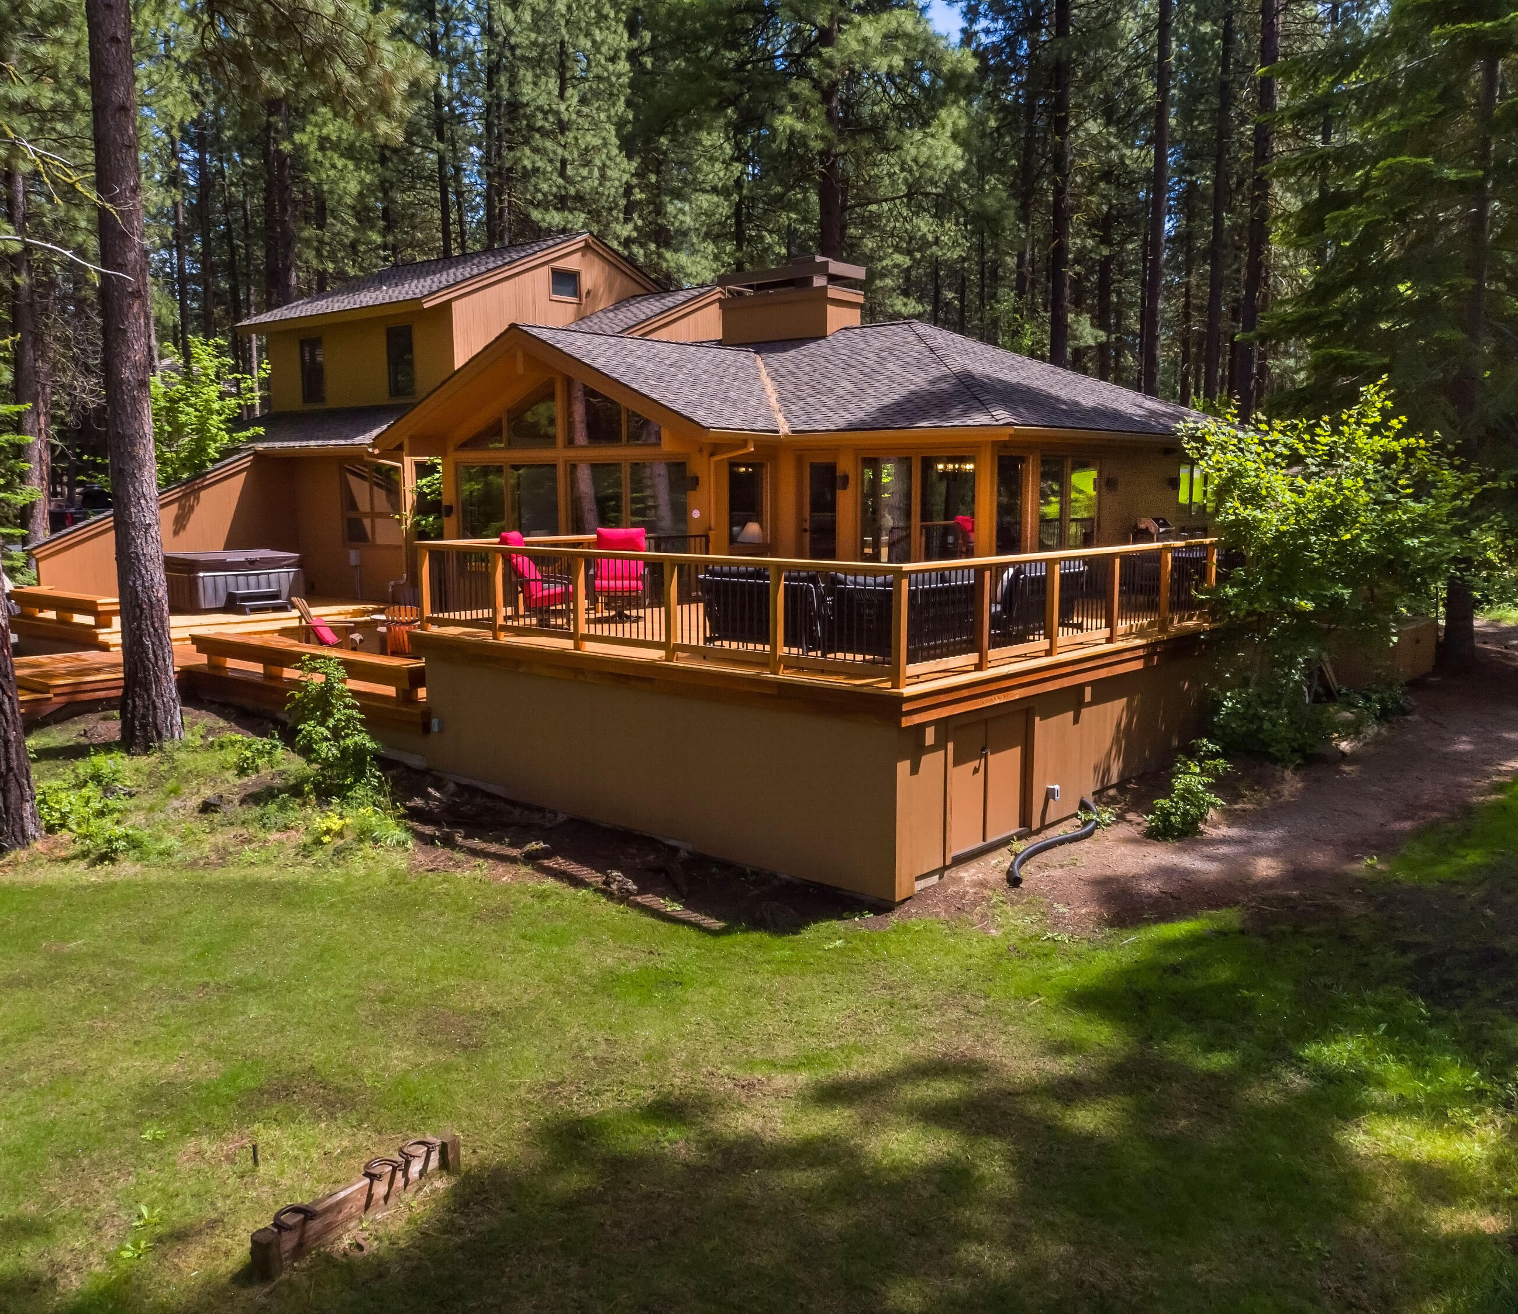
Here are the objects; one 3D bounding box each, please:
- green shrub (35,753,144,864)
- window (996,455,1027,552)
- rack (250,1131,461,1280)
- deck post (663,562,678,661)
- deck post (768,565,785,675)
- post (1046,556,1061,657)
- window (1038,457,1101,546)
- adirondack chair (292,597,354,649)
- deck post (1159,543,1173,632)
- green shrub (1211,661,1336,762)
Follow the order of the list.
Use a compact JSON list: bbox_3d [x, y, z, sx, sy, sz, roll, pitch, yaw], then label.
[{"bbox_3d":[-6.453,1.427,11.667,0.950,0.720,0.900,-1,8,-9],"label":"green shrub"},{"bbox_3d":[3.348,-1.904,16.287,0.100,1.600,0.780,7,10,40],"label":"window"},{"bbox_3d":[-1.932,2.624,5.926,0.170,0.235,1.070,7,11,40],"label":"rack"},{"bbox_3d":[-0.838,-0.436,11.492,0.090,0.950,0.090,7,10,40],"label":"deck post"},{"bbox_3d":[0.157,-0.325,10.679,0.090,0.950,0.090,7,10,40],"label":"deck post"},{"bbox_3d":[2.941,-0.486,12.087,0.090,0.960,0.090,8,11,43],"label":"post"},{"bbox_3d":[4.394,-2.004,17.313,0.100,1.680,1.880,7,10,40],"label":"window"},{"bbox_3d":[-6.335,-0.394,18.072,0.850,0.940,0.730,0,8,3],"label":"adirondack chair"},{"bbox_3d":[4.576,-0.765,13.735,0.090,0.950,0.090,7,10,40],"label":"deck post"},{"bbox_3d":[6.349,0.685,15.000,1.400,1.200,1.500,7,10,40],"label":"green shrub"}]

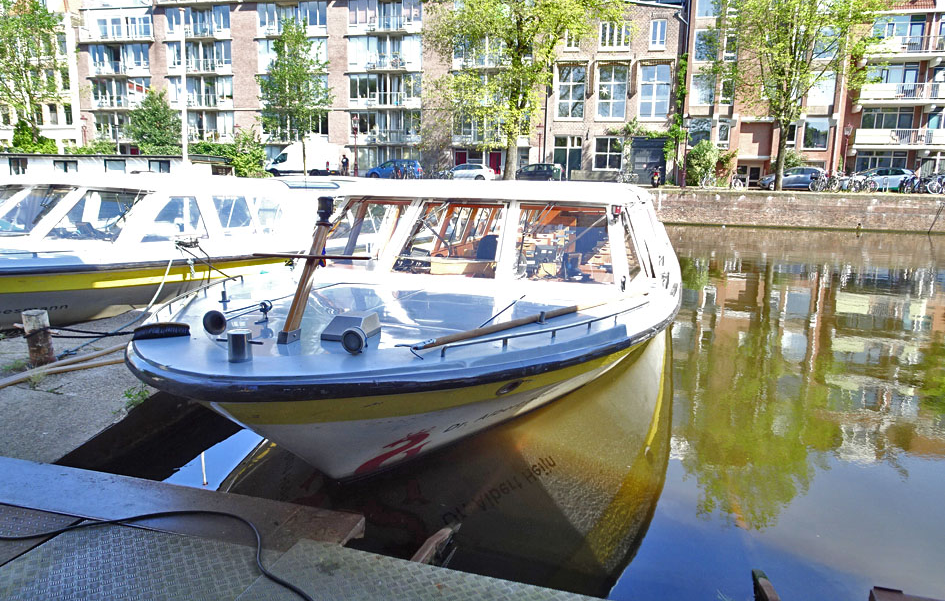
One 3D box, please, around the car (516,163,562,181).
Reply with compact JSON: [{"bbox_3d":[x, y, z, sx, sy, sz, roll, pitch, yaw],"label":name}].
[{"bbox_3d":[4.420,-8.637,45.255,4.100,1.480,1.740,3,11,13],"label":"car"}]

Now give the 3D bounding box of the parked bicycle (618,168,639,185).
[{"bbox_3d":[11.200,-8.849,47.200,1.750,1.080,0.600,3,11,13],"label":"parked bicycle"}]

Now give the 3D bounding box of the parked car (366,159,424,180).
[{"bbox_3d":[-5.695,-9.457,47.846,4.050,1.540,1.750,3,11,13],"label":"parked car"}]

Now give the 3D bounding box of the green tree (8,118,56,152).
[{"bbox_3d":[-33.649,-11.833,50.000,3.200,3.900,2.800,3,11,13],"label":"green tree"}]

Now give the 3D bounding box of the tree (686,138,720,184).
[{"bbox_3d":[15.864,-9.460,45.200,2.400,3.200,2.200,3,11,13],"label":"tree"}]

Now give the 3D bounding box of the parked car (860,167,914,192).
[{"bbox_3d":[25.075,-7.368,40.373,4.050,1.500,1.750,3,11,13],"label":"parked car"}]

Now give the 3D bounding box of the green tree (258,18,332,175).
[{"bbox_3d":[-11.616,-13.269,44.000,4.800,10.300,4.800,3,11,13],"label":"green tree"}]

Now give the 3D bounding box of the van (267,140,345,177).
[{"bbox_3d":[-13.004,-10.811,50.274,5.500,2.700,2.050,3,11,13],"label":"van"}]

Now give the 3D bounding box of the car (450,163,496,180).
[{"bbox_3d":[-0.355,-8.907,46.484,4.200,1.450,1.760,3,11,13],"label":"car"}]

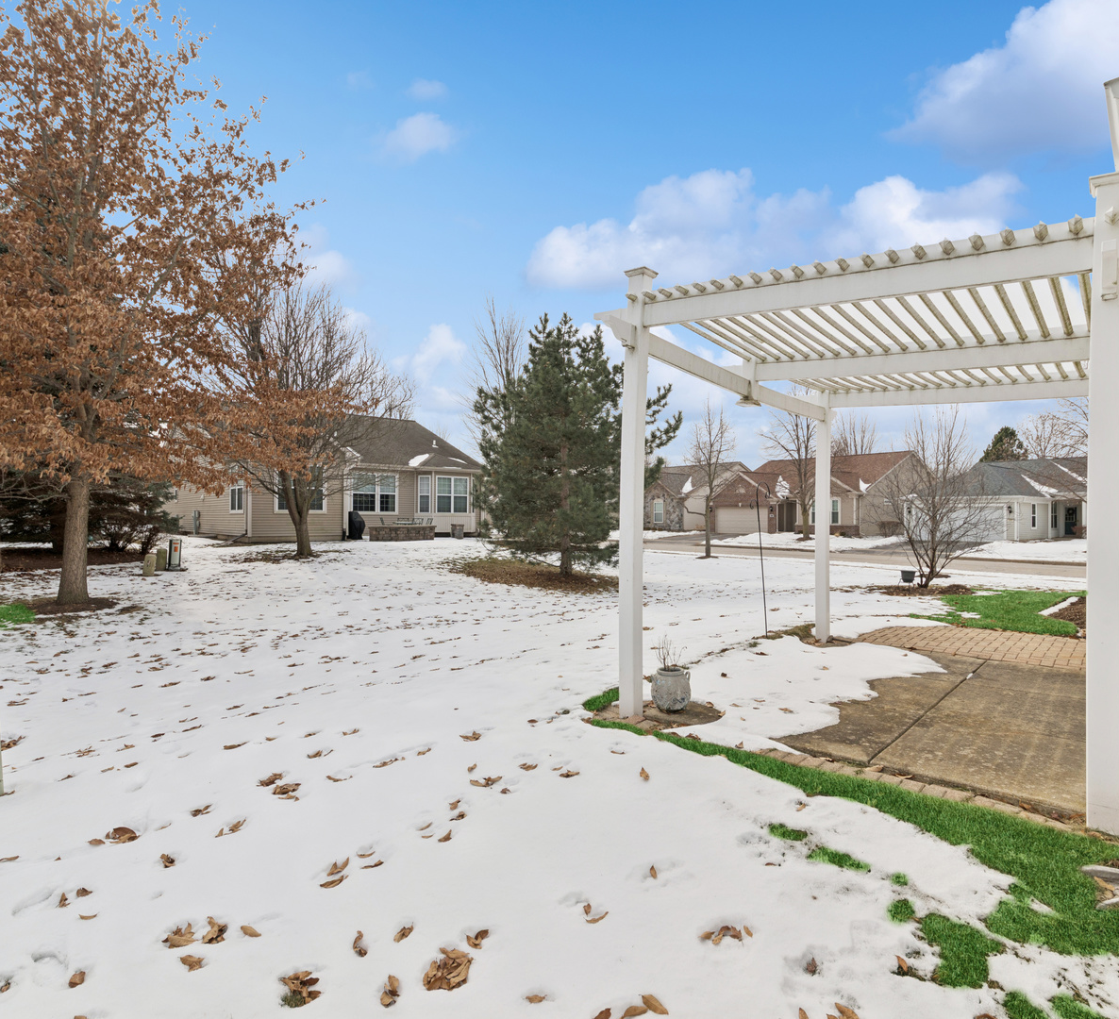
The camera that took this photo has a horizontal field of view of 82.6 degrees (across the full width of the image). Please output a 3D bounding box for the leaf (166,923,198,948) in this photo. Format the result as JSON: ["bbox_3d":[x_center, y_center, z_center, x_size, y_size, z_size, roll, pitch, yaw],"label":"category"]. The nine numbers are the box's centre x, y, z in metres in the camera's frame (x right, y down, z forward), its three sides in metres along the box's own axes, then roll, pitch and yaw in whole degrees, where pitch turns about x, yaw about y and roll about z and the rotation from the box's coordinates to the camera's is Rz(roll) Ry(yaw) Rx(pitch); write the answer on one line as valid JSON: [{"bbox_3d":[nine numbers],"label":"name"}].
[{"bbox_3d":[-1.150,1.294,1.935,0.100,0.040,0.075,0,-1,0],"label":"leaf"}]

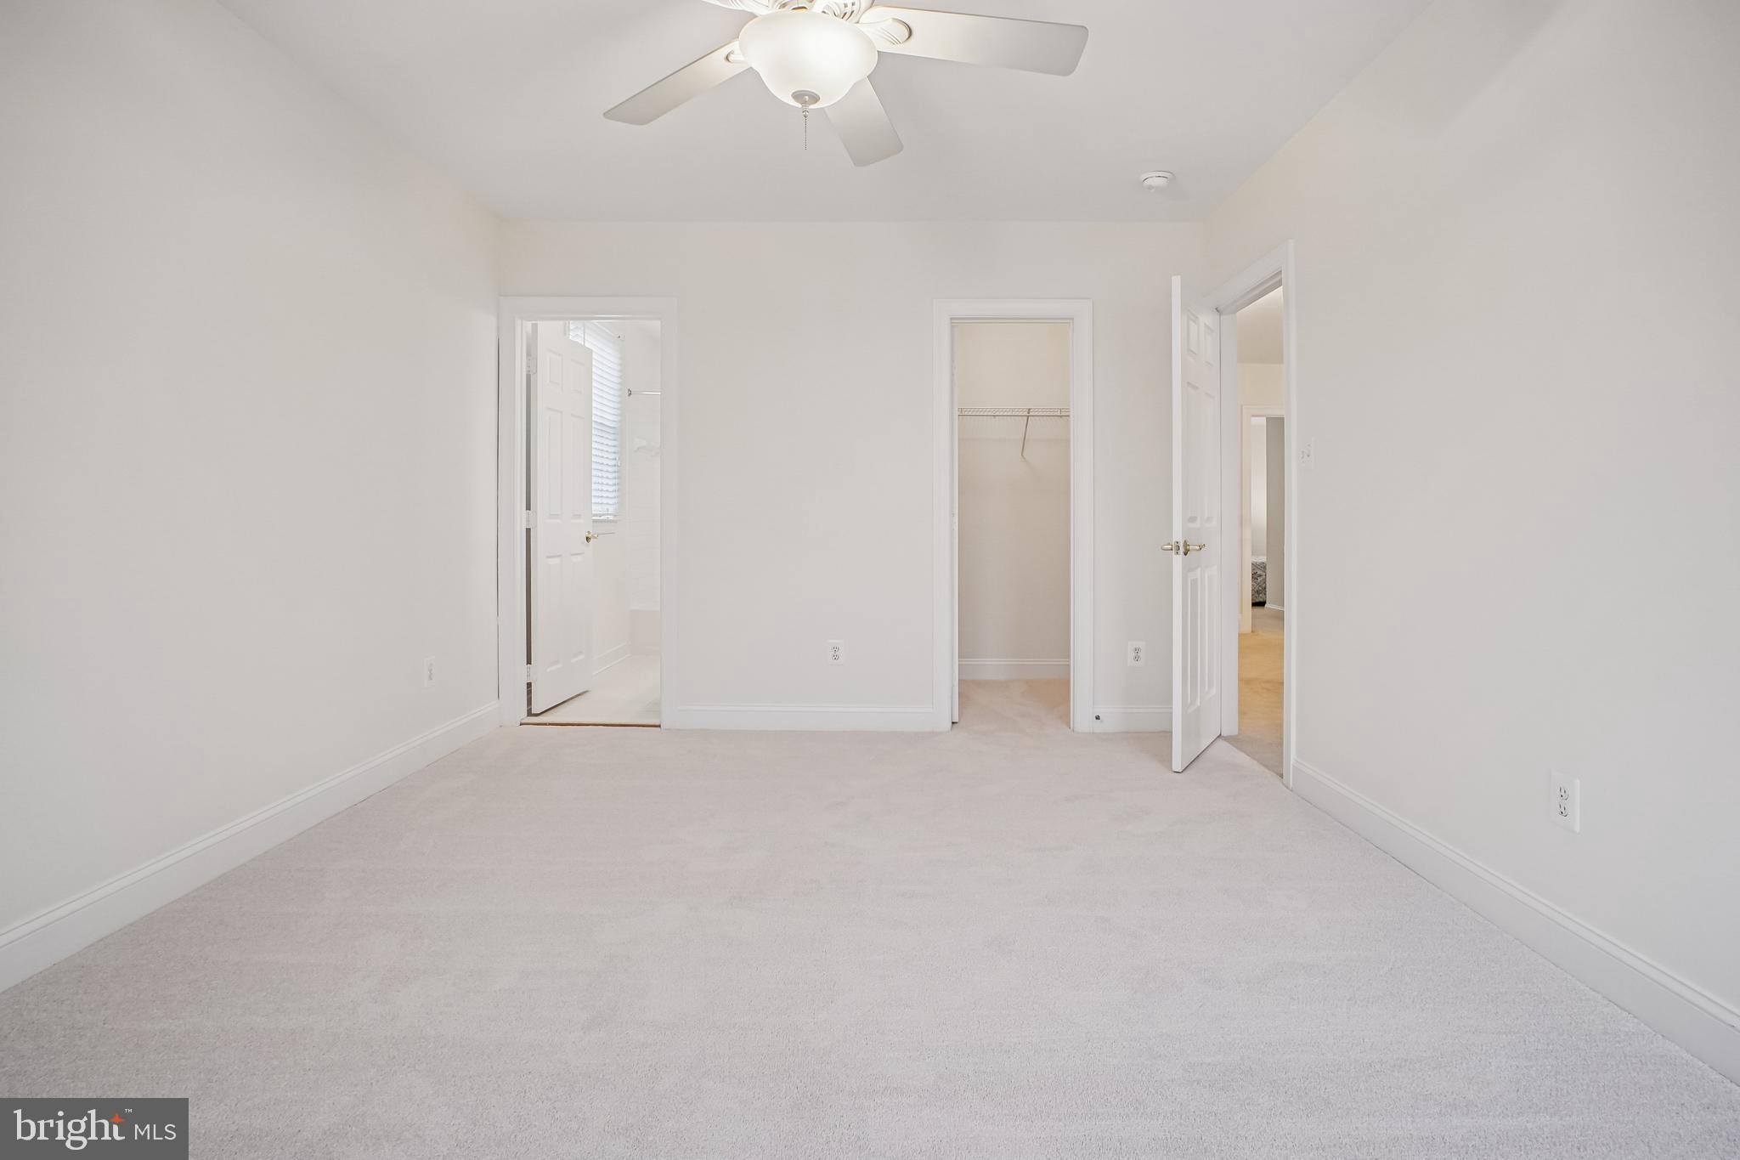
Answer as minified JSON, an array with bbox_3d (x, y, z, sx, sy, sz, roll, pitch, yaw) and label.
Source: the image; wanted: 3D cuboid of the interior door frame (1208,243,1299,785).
[{"bbox_3d":[1.685,-0.295,3.365,0.130,2.130,0.810,0,2,1],"label":"interior door frame"}]

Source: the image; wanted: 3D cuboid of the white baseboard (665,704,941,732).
[{"bbox_3d":[-0.313,0.677,3.800,1.270,0.125,0.016,0,2,1],"label":"white baseboard"}]

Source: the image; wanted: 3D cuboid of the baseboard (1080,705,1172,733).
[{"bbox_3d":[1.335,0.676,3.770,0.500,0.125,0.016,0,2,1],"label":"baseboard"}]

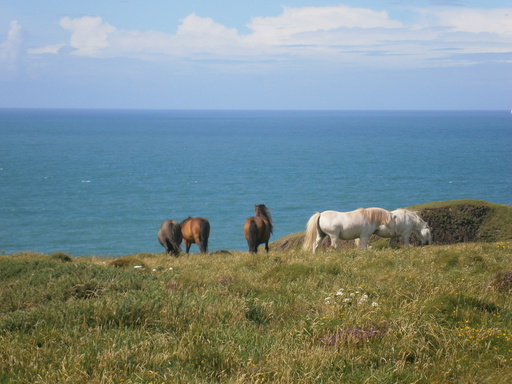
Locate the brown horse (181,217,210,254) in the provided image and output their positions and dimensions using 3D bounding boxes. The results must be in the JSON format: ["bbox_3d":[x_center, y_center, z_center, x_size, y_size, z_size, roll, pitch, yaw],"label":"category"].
[{"bbox_3d":[-1.951,1.311,44.500,0.550,1.132,1.800,-2,4,-30],"label":"brown horse"}]

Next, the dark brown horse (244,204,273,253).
[{"bbox_3d":[0.089,1.124,44.500,0.570,1.504,1.750,1,3,14],"label":"dark brown horse"}]

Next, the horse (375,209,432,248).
[{"bbox_3d":[3.946,1.096,43.500,2.300,1.214,0.550,0,3,-7],"label":"horse"}]

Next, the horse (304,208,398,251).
[{"bbox_3d":[2.597,1.083,41.500,2.500,1.278,0.550,0,3,-11],"label":"horse"}]

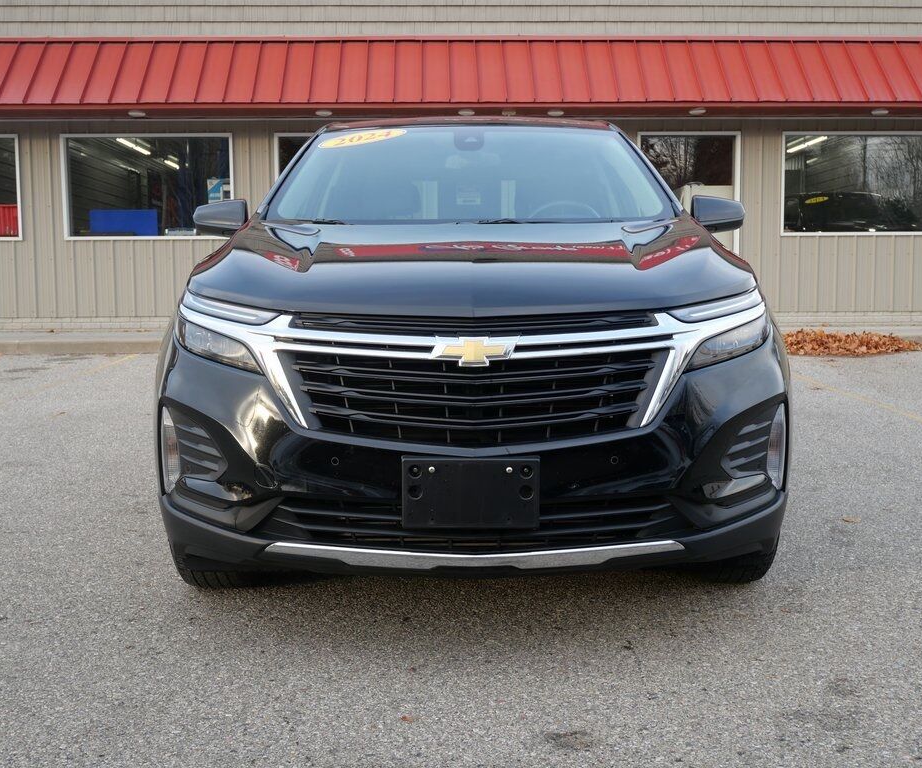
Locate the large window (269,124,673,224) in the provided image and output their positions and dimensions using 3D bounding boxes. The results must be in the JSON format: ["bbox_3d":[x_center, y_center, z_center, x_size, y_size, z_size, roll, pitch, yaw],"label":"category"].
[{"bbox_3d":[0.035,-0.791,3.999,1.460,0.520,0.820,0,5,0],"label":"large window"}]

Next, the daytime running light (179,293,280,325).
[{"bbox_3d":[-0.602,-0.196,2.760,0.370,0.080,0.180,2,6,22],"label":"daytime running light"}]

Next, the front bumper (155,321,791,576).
[{"bbox_3d":[0.028,0.142,2.721,1.820,0.600,0.620,0,5,0],"label":"front bumper"}]

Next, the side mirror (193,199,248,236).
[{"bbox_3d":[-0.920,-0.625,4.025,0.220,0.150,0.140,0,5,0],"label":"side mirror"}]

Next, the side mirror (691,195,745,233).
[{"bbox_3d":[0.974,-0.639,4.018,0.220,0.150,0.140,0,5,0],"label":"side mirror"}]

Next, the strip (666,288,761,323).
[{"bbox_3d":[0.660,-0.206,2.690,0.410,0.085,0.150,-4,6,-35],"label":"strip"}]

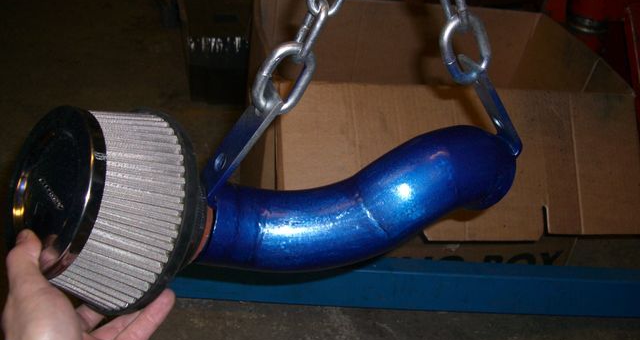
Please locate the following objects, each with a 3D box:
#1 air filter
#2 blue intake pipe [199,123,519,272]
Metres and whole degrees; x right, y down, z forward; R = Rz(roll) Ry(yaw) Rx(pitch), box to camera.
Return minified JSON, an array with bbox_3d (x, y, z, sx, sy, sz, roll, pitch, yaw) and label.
[{"bbox_3d":[-0.157,0.027,0.532,0.117,0.160,0.160,18,12,-46],"label":"air filter"},{"bbox_3d":[0.043,0.026,0.605,0.307,0.108,0.106,-10,33,-19],"label":"blue intake pipe"}]

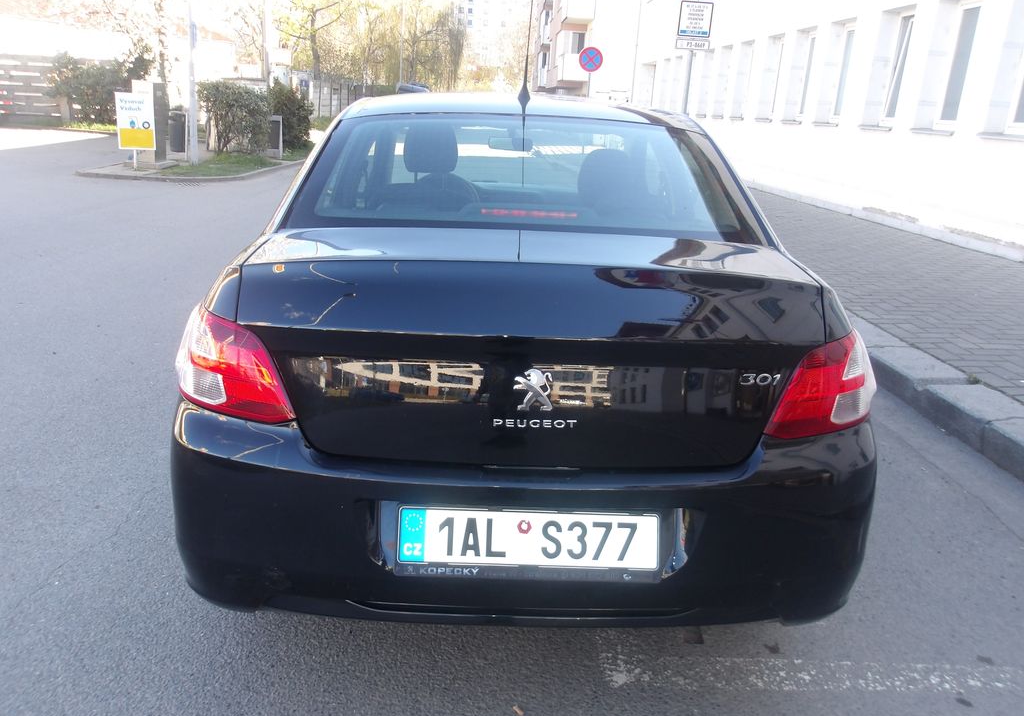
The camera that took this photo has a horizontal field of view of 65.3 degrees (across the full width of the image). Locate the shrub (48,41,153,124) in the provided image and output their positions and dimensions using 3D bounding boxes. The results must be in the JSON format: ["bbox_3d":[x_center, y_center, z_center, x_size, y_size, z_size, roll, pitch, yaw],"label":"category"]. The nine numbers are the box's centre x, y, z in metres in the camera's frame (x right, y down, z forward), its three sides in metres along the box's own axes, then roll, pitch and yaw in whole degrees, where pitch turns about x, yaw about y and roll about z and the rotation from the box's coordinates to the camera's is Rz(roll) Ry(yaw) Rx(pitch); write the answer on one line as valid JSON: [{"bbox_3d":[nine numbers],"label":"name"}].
[{"bbox_3d":[-13.587,-8.972,26.114,2.900,2.510,2.200,2,18,-2],"label":"shrub"}]

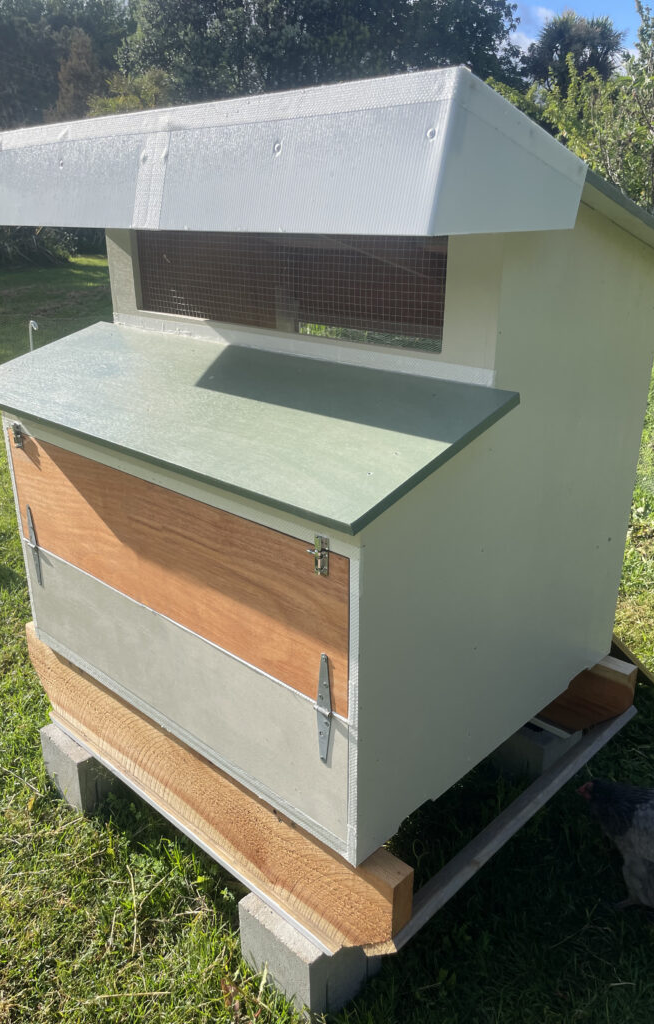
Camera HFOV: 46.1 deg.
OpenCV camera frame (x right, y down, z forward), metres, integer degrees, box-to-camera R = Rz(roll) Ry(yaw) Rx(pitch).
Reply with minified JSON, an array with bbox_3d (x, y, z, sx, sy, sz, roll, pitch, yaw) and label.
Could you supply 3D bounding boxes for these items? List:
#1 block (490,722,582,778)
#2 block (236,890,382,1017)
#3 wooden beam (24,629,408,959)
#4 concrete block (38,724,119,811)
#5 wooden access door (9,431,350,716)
[{"bbox_3d":[0.518,0.612,2.007,0.190,0.190,0.190,18,28,40],"label":"block"},{"bbox_3d":[-0.032,0.816,1.473,0.190,0.190,0.190,18,28,40],"label":"block"},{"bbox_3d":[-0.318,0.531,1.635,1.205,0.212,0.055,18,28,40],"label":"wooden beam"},{"bbox_3d":[-0.587,0.632,1.964,0.190,0.190,0.190,18,28,40],"label":"concrete block"},{"bbox_3d":[-0.338,0.062,1.444,1.033,0.262,0.022,18,28,40],"label":"wooden access door"}]

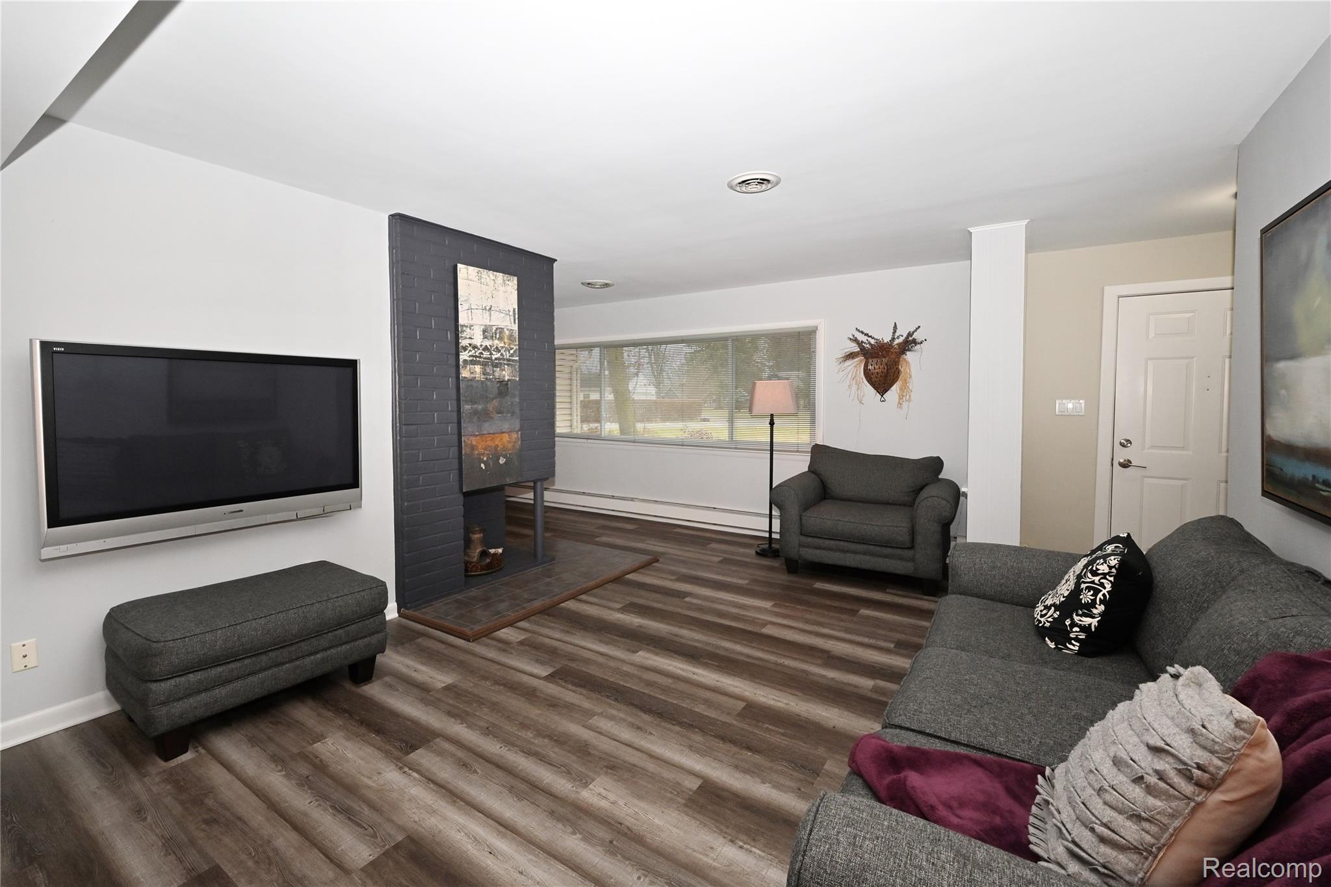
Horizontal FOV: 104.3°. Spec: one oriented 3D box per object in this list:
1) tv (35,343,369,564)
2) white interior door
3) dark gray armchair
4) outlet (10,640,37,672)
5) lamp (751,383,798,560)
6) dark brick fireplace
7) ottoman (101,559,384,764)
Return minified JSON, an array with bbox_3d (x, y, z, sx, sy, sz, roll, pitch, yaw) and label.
[{"bbox_3d":[-2.072,-0.015,2.459,0.100,0.825,1.170,1,4,34],"label":"tv"},{"bbox_3d":[3.616,-0.013,3.482,0.914,2.030,0.050,1,4,34],"label":"white interior door"},{"bbox_3d":[1.602,0.522,4.062,1.240,0.950,0.930,1,4,34],"label":"dark gray armchair"},{"bbox_3d":[-2.492,0.824,2.013,0.012,0.113,0.068,1,4,34],"label":"outlet"},{"bbox_3d":[0.941,0.212,4.546,0.390,1.530,0.390,0,3,16],"label":"lamp"},{"bbox_3d":[-1.553,-0.192,3.927,0.660,2.470,1.340,1,4,34],"label":"dark brick fireplace"},{"bbox_3d":[-1.817,0.900,2.300,0.640,0.485,0.840,2,4,37],"label":"ottoman"}]

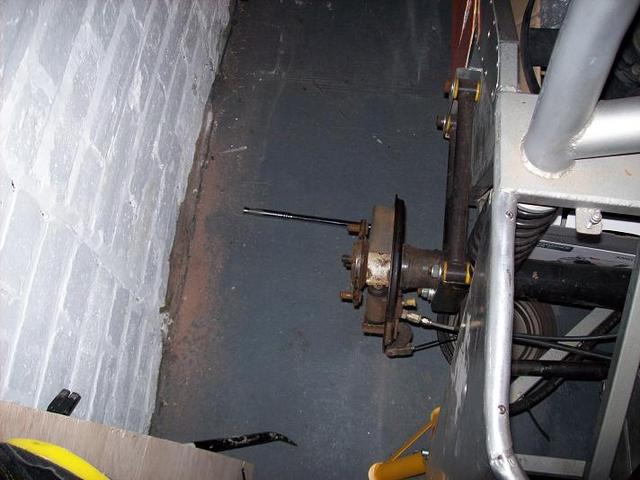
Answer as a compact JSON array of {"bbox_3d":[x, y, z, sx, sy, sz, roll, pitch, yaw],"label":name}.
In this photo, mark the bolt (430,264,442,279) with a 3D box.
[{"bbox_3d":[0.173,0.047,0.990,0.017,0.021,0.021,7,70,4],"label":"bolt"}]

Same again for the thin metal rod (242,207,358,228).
[{"bbox_3d":[-0.032,-0.046,1.409,0.266,0.015,0.015,7,70,4],"label":"thin metal rod"}]

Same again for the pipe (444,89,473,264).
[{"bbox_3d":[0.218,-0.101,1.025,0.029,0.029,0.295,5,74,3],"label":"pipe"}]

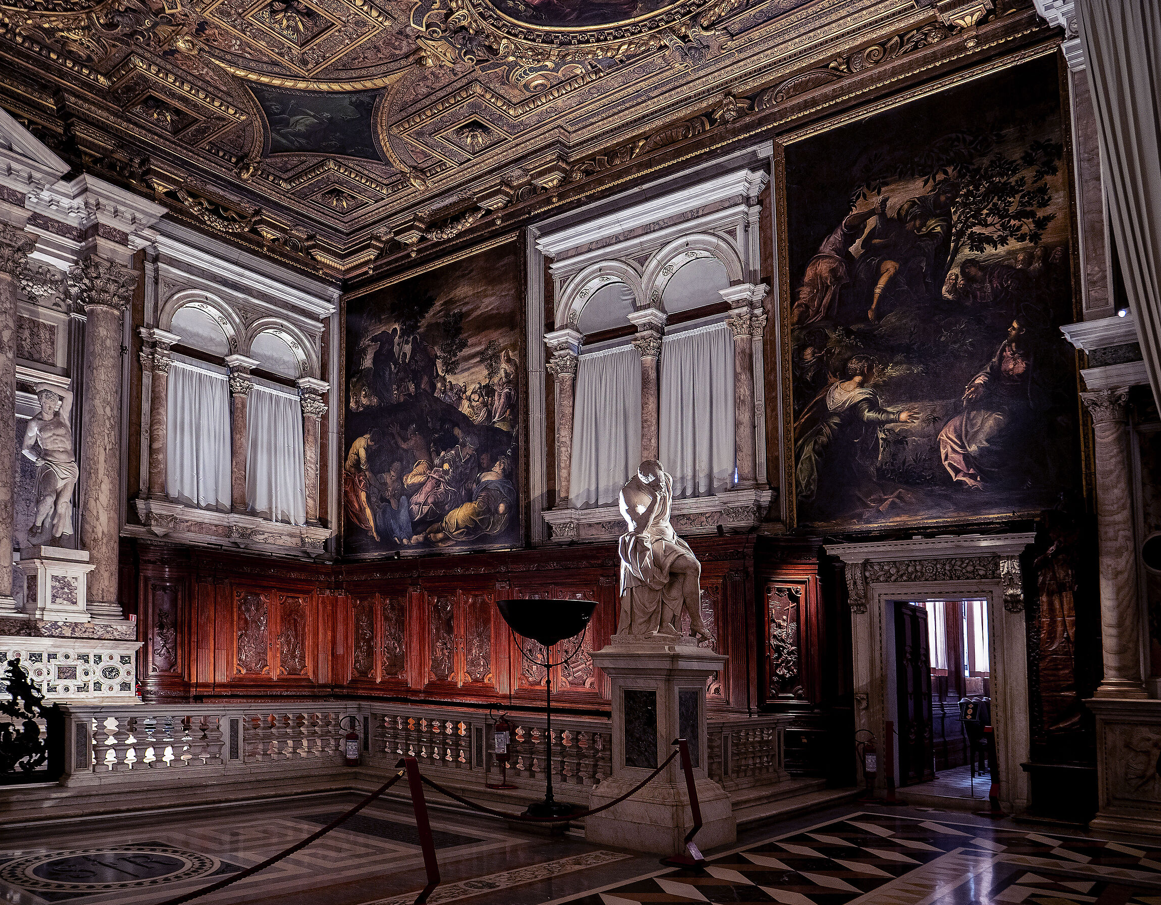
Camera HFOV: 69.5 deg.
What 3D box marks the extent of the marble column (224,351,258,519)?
[{"bbox_3d":[-6.328,-0.334,15.600,0.440,2.980,0.440,-5,-7,39],"label":"marble column"}]

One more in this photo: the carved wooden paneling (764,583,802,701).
[{"bbox_3d":[2.643,2.466,10.860,0.502,1.457,0.100,-8,-16,35],"label":"carved wooden paneling"}]

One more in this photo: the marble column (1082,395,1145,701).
[{"bbox_3d":[6.053,1.022,9.500,0.510,3.400,0.510,-5,-7,36],"label":"marble column"}]

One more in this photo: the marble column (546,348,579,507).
[{"bbox_3d":[-0.290,-0.399,13.900,0.410,2.600,0.380,-6,-9,36],"label":"marble column"}]

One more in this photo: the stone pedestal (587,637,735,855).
[{"bbox_3d":[0.659,2.522,7.369,0.880,1.639,0.780,-8,-16,35],"label":"stone pedestal"}]

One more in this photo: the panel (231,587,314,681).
[{"bbox_3d":[-5.638,3.347,15.350,0.100,1.551,1.721,-8,-16,35],"label":"panel"}]

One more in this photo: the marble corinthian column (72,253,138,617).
[{"bbox_3d":[-7.625,-0.234,13.400,0.730,5.700,0.730,-7,-9,37],"label":"marble corinthian column"}]

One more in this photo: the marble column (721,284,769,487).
[{"bbox_3d":[2.359,-0.940,12.000,0.570,2.850,0.360,-6,-9,36],"label":"marble column"}]

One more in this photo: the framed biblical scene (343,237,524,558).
[{"bbox_3d":[-2.875,-0.904,16.200,4.850,5.500,0.180,-6,-9,36],"label":"framed biblical scene"}]

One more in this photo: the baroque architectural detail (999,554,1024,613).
[{"bbox_3d":[5.324,1.621,10.350,0.240,0.720,0.200,-5,-7,36],"label":"baroque architectural detail"}]

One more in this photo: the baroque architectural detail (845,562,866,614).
[{"bbox_3d":[3.744,1.850,11.400,0.230,0.710,0.200,-5,-7,36],"label":"baroque architectural detail"}]

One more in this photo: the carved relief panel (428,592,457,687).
[{"bbox_3d":[-2.551,3.418,15.400,0.660,1.620,0.100,-6,-9,36],"label":"carved relief panel"}]

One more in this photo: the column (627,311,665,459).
[{"bbox_3d":[1.080,-0.793,13.400,0.440,2.980,0.440,-5,-7,36],"label":"column"}]

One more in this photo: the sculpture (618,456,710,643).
[{"bbox_3d":[0.764,0.892,7.747,0.720,1.658,0.740,11,-16,-34],"label":"sculpture"}]

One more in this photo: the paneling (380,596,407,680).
[{"bbox_3d":[-3.592,3.574,16.100,0.680,1.660,0.100,-6,-9,36],"label":"paneling"}]

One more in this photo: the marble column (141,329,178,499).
[{"bbox_3d":[-7.030,-0.630,13.989,0.420,2.863,0.500,-8,-16,35],"label":"marble column"}]

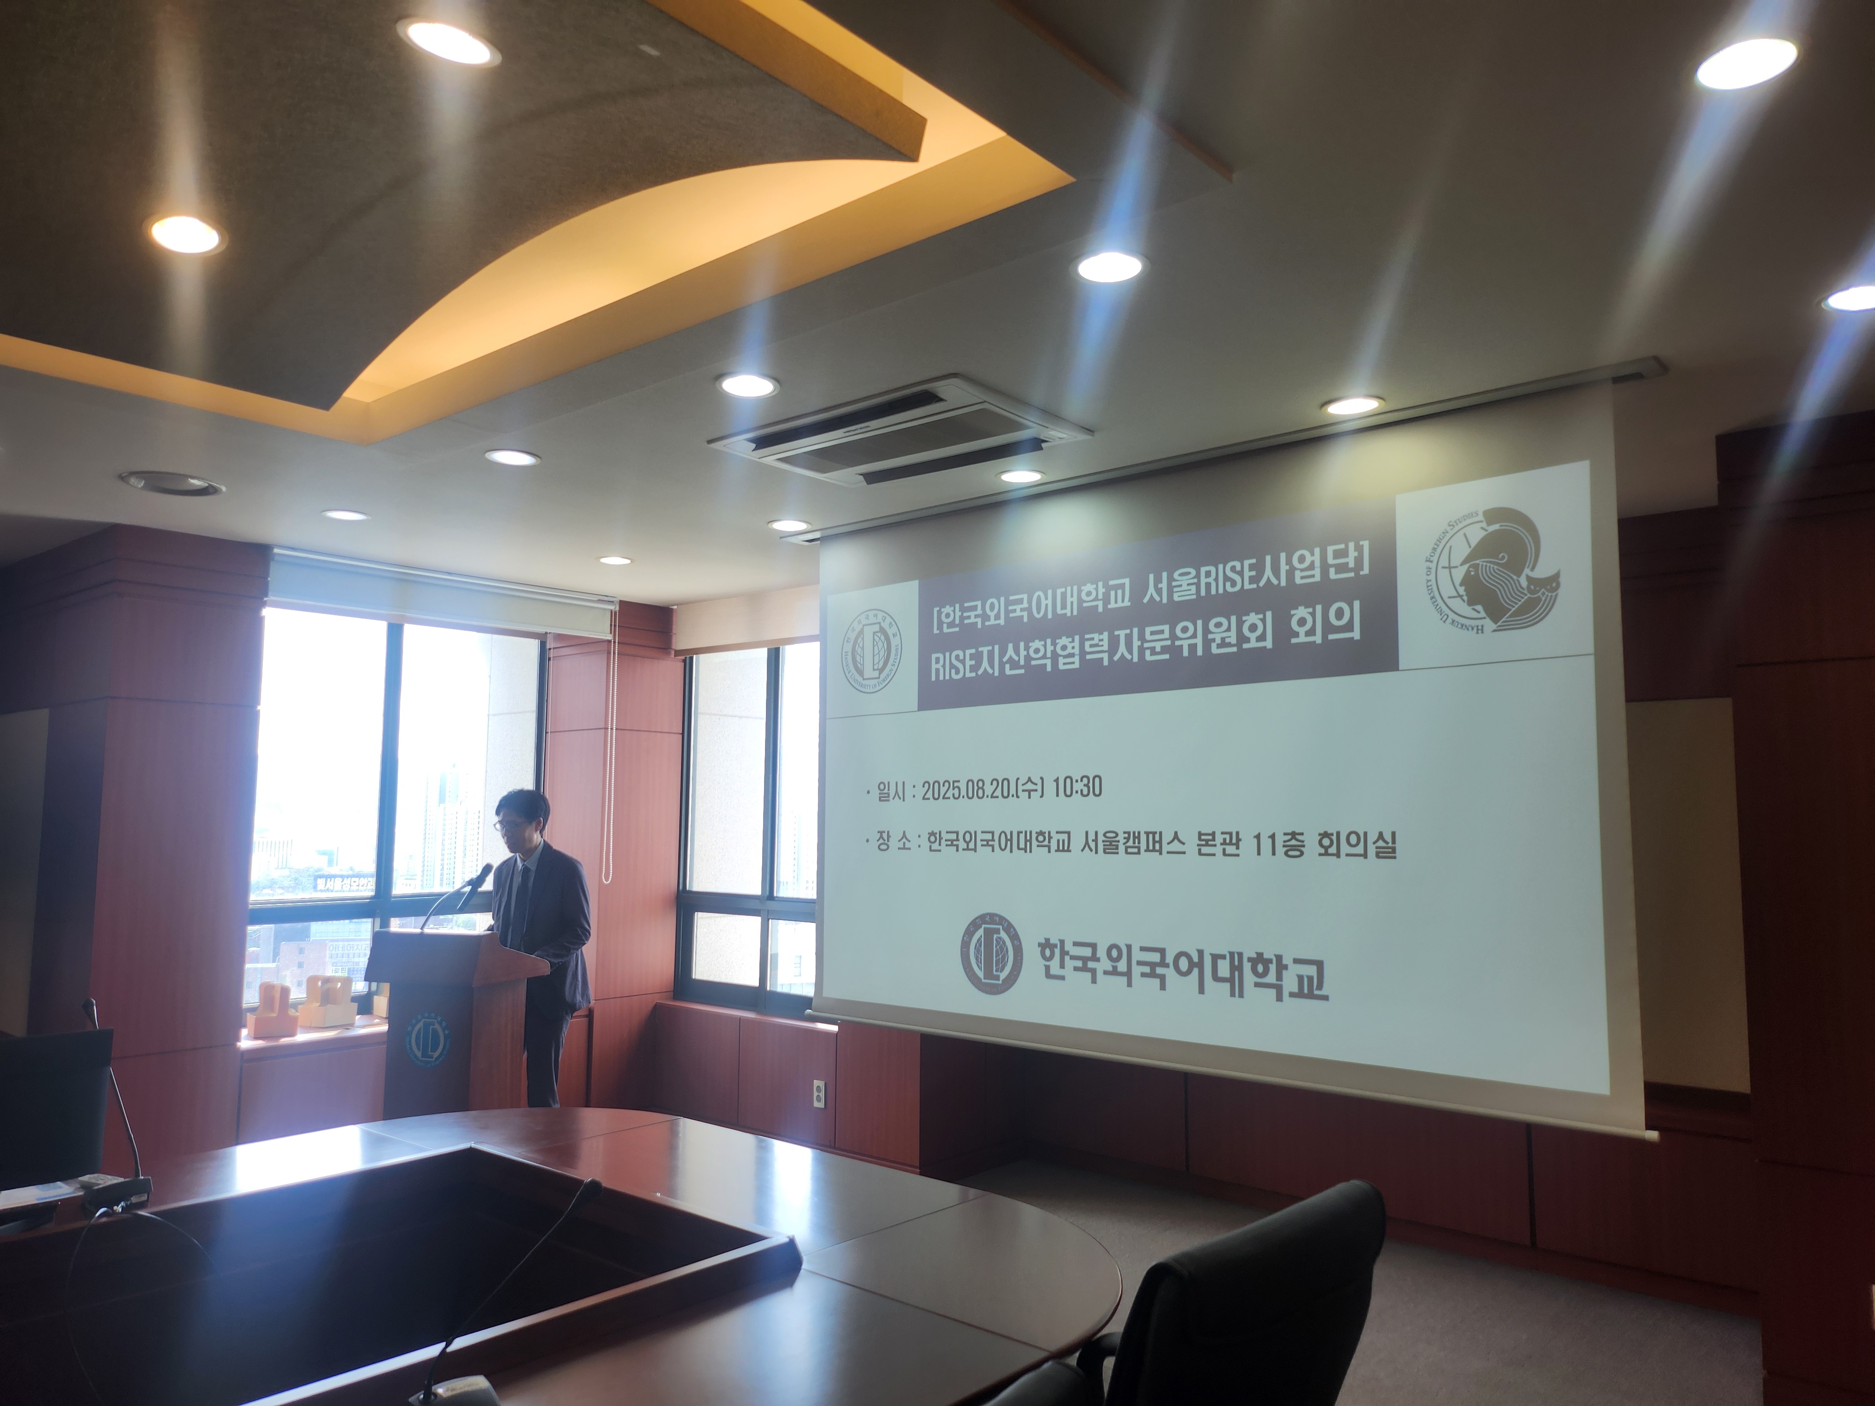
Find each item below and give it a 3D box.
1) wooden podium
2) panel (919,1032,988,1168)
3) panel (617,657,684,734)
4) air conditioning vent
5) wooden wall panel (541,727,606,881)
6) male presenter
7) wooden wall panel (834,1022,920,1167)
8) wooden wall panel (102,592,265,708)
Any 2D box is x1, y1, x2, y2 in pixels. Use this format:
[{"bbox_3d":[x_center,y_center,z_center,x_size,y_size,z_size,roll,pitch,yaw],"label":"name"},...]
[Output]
[{"bbox_3d":[-1.804,1.404,4.874,0.490,1.115,0.434,-2,-5,20],"label":"wooden podium"},{"bbox_3d":[0.059,1.656,5.529,0.040,0.548,0.436,-4,-7,41],"label":"panel"},{"bbox_3d":[-1.494,-0.045,6.604,0.040,0.390,0.465,-4,-7,41],"label":"panel"},{"bbox_3d":[-0.114,-0.747,3.657,0.913,0.050,0.621,-4,-7,41],"label":"air conditioning vent"},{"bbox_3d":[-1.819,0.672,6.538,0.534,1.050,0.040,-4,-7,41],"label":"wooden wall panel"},{"bbox_3d":[-1.622,1.175,5.281,0.460,1.645,0.360,-2,-5,20],"label":"male presenter"},{"bbox_3d":[-0.243,1.655,5.529,0.490,0.548,0.040,-4,-7,41],"label":"wooden wall panel"},{"bbox_3d":[-2.894,-0.192,5.034,0.040,0.390,0.534,-4,-7,41],"label":"wooden wall panel"}]

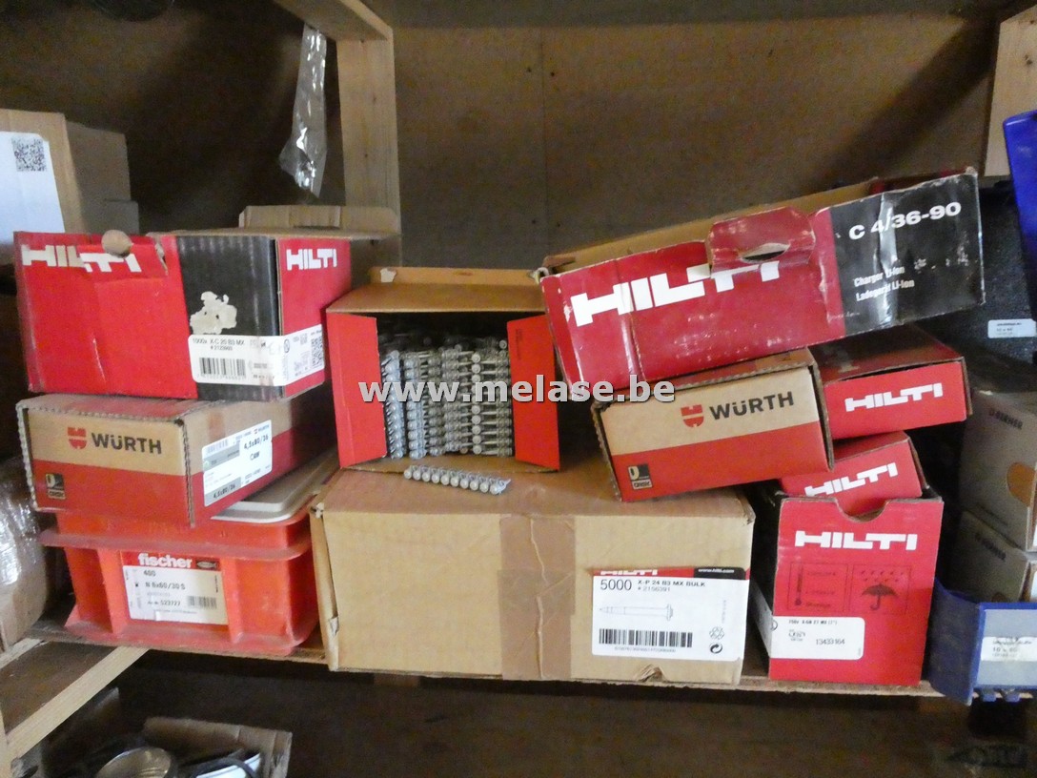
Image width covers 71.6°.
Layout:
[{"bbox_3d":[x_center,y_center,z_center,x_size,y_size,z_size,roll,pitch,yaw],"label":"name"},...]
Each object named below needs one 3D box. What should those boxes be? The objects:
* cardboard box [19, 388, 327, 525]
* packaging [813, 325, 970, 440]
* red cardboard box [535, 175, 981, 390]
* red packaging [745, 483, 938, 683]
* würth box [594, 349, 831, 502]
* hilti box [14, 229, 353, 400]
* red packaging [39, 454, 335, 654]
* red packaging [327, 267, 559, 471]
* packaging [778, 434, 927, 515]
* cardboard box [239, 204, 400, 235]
[{"bbox_3d":[-0.243,0.031,0.562,0.123,0.071,0.201,4,14,14],"label":"cardboard box"},{"bbox_3d":[0.272,-0.011,0.551,0.087,0.043,0.118,-11,17,15],"label":"packaging"},{"bbox_3d":[0.165,-0.089,0.553,0.278,0.088,0.161,-12,14,6],"label":"red cardboard box"},{"bbox_3d":[0.231,0.128,0.536,0.102,0.137,0.099,1,14,5],"label":"red packaging"},{"bbox_3d":[0.140,0.004,0.533,0.134,0.072,0.175,-12,14,16],"label":"würth box"},{"bbox_3d":[-0.245,-0.063,0.562,0.189,0.109,0.142,2,14,7],"label":"hilti box"},{"bbox_3d":[-0.244,0.120,0.595,0.200,0.118,0.148,1,14,5],"label":"red packaging"},{"bbox_3d":[-0.051,-0.022,0.587,0.165,0.143,0.122,0,13,1],"label":"red packaging"},{"bbox_3d":[0.222,0.052,0.539,0.088,0.043,0.118,-19,13,4],"label":"packaging"},{"bbox_3d":[-0.207,-0.184,0.777,0.177,0.034,0.059,2,14,7],"label":"cardboard box"}]

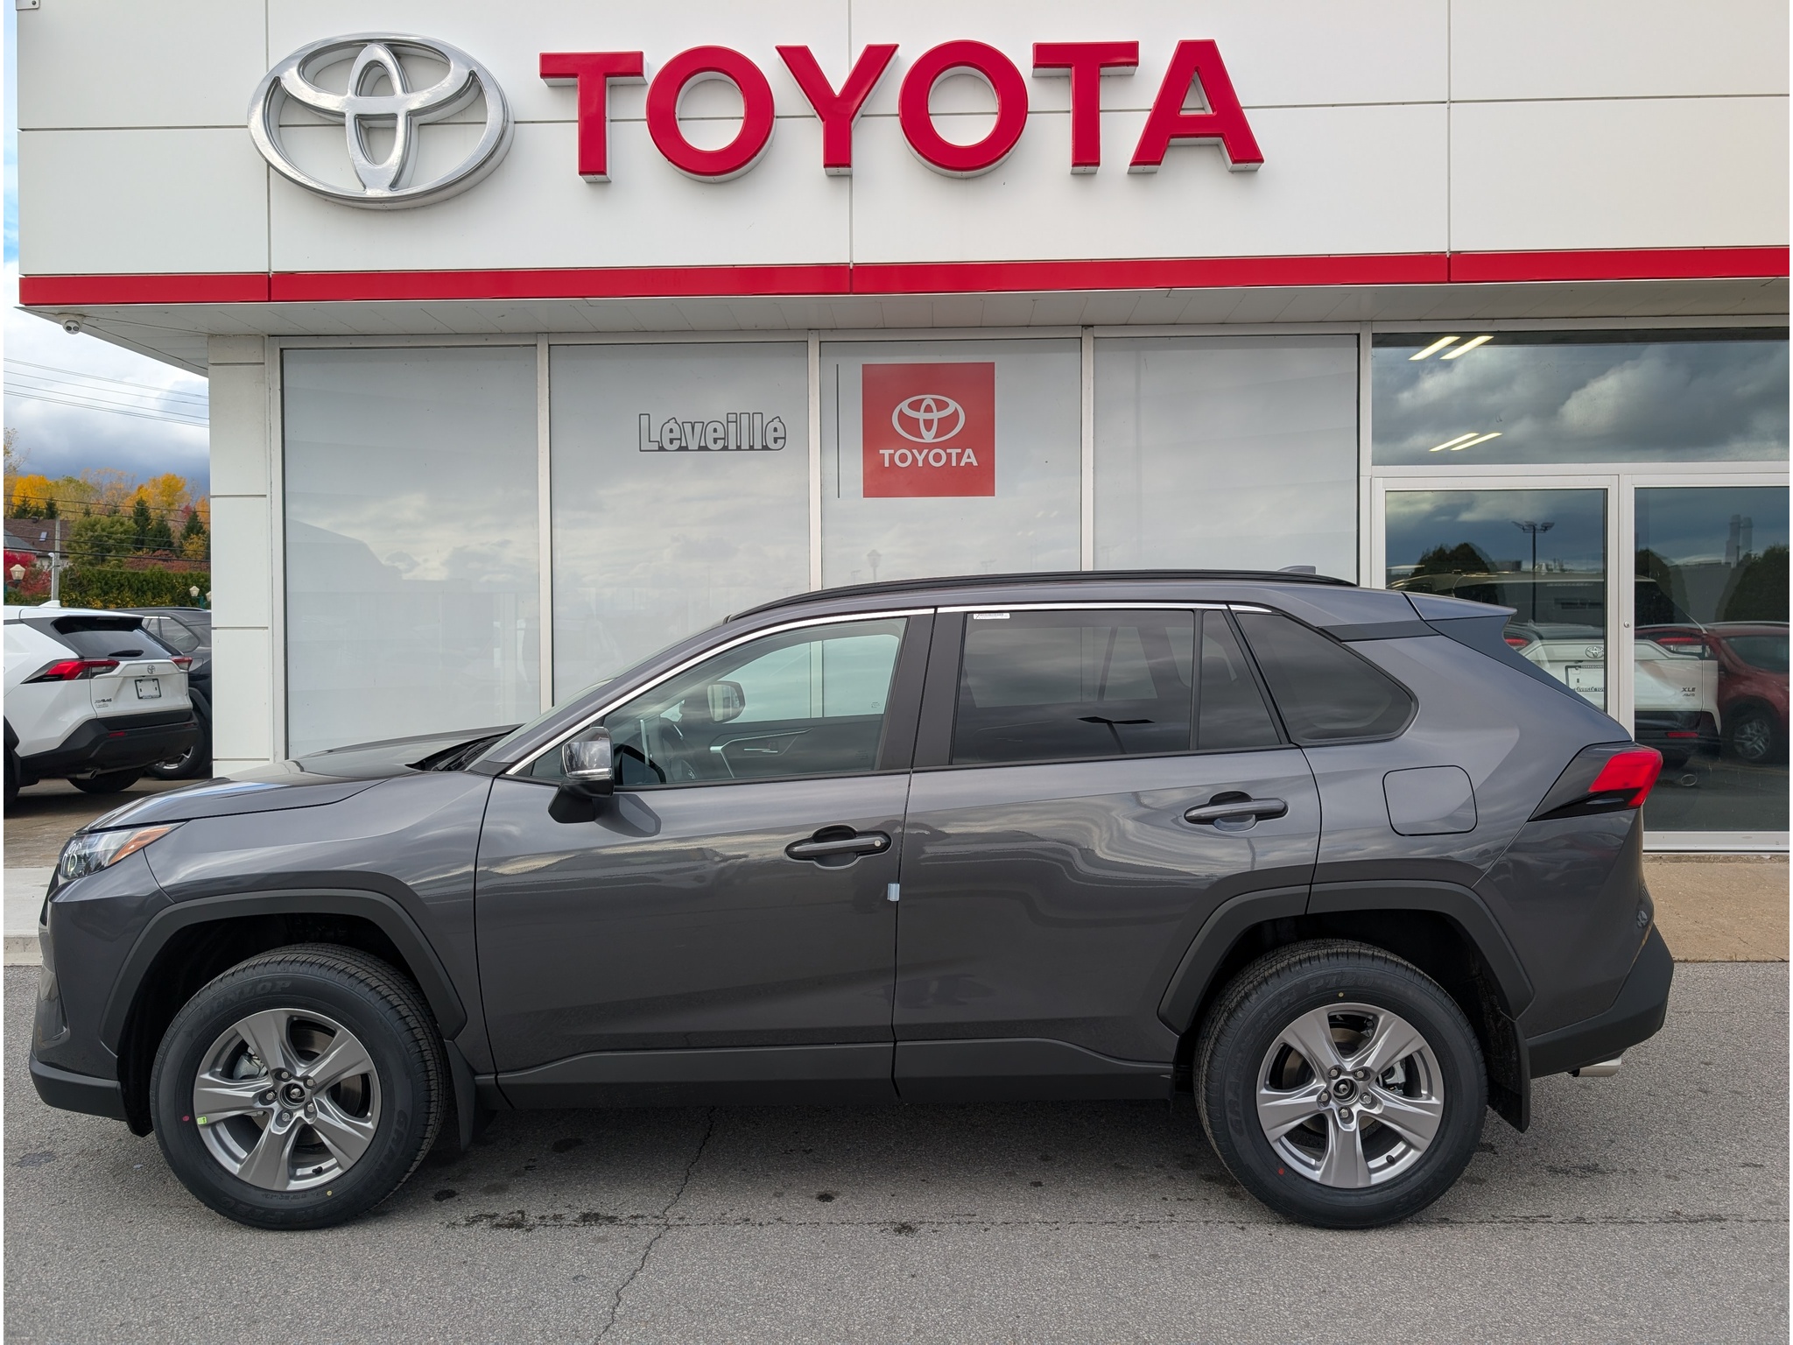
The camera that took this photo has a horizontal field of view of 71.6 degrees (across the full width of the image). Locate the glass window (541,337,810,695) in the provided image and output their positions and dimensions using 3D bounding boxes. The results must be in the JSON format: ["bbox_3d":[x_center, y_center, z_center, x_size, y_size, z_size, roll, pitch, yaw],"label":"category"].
[{"bbox_3d":[-1.237,-0.477,7.088,1.498,2.801,0.060,0,0,2],"label":"glass window"}]

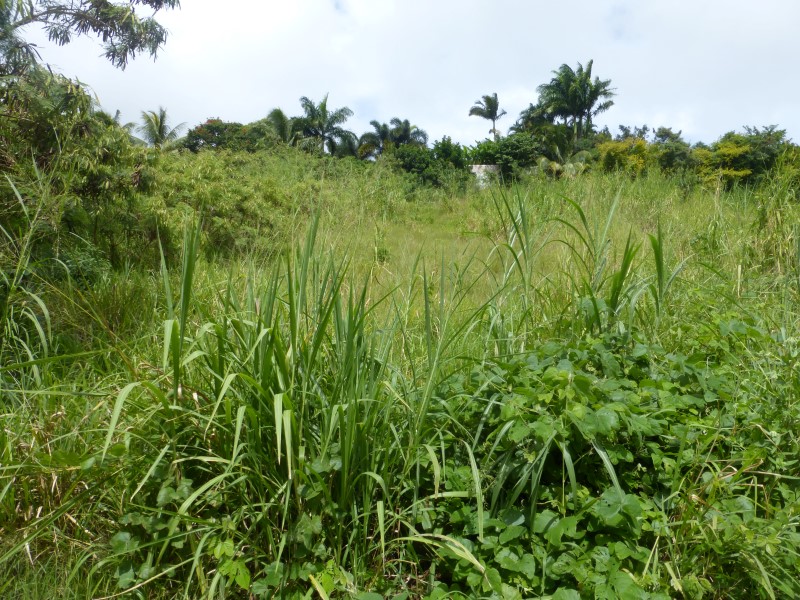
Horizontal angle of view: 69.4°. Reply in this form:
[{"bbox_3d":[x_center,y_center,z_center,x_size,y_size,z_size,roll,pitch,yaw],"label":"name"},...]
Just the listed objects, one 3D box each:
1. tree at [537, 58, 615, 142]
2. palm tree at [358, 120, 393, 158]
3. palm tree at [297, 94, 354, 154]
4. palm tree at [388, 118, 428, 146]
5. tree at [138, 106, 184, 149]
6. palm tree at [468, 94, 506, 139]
[{"bbox_3d":[17.010,-18.370,56.000,7.300,9.690,7.300,0,7,0],"label":"tree"},{"bbox_3d":[-2.880,-18.650,68.000,4.400,4.940,4.400,0,7,0],"label":"palm tree"},{"bbox_3d":[-7.220,-16.570,56.000,5.400,6.690,5.400,0,7,0],"label":"palm tree"},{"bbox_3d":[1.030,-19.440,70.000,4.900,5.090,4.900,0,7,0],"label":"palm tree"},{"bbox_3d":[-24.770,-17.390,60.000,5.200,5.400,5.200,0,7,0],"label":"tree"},{"bbox_3d":[9.840,-19.630,65.000,4.400,7.420,4.400,0,7,0],"label":"palm tree"}]

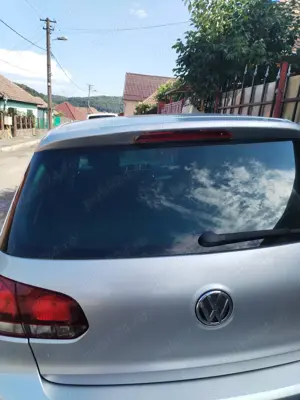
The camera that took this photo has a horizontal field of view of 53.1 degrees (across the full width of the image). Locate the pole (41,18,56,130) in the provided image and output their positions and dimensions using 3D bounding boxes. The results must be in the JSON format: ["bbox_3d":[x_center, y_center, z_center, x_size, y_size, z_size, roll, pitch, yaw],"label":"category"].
[{"bbox_3d":[-7.738,-9.380,23.155,1.200,8.247,0.320,1,15,-8],"label":"pole"}]

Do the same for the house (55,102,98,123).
[{"bbox_3d":[-14.216,-16.110,58.158,8.000,5.100,10.000,1,15,-8],"label":"house"}]

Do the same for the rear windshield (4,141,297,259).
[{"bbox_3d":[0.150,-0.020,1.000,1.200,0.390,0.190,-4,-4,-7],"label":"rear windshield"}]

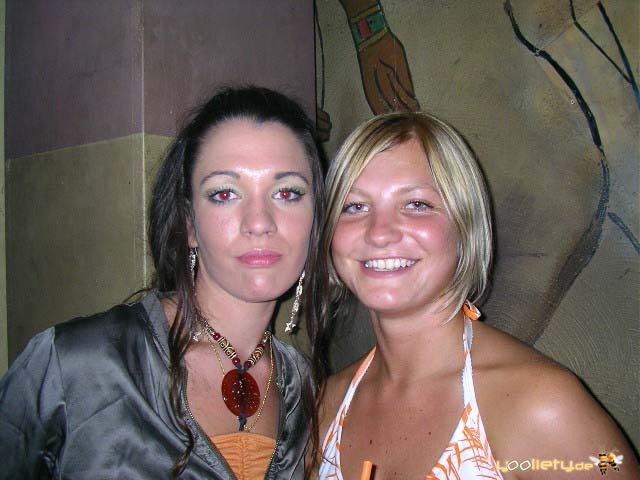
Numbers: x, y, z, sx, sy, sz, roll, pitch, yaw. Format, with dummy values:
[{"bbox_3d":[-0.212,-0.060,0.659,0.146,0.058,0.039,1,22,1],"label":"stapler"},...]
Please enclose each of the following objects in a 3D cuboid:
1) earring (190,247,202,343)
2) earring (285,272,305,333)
[{"bbox_3d":[-0.136,0.060,0.770,0.010,0.105,0.005,-2,-2,0],"label":"earring"},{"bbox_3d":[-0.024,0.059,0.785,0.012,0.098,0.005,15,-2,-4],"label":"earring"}]

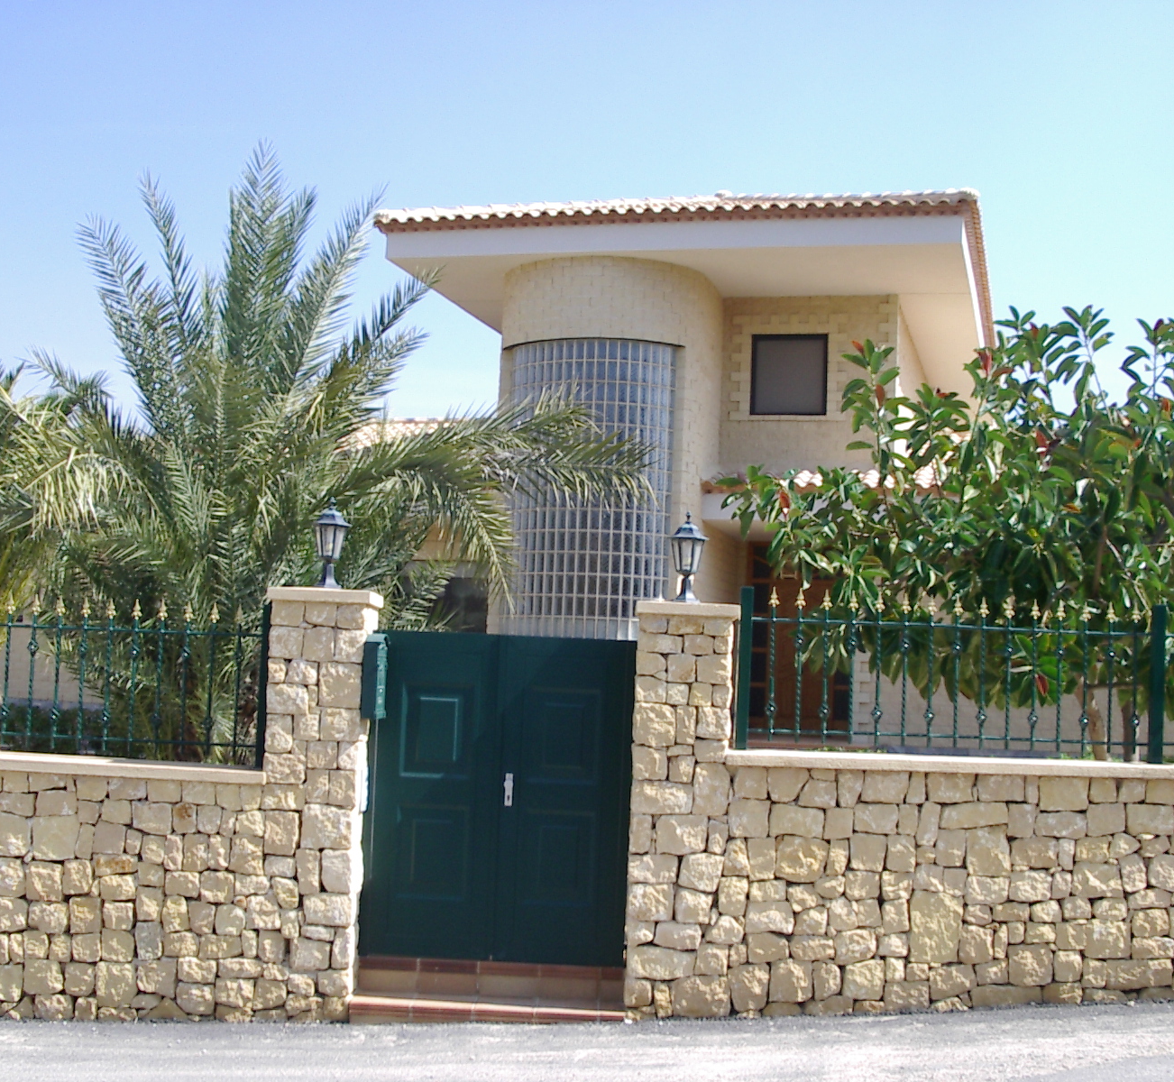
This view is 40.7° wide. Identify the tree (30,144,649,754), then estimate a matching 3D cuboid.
[{"bbox_3d":[-1.925,-0.480,11.654,4.169,4.793,4.038,2,-3,0],"label":"tree"}]

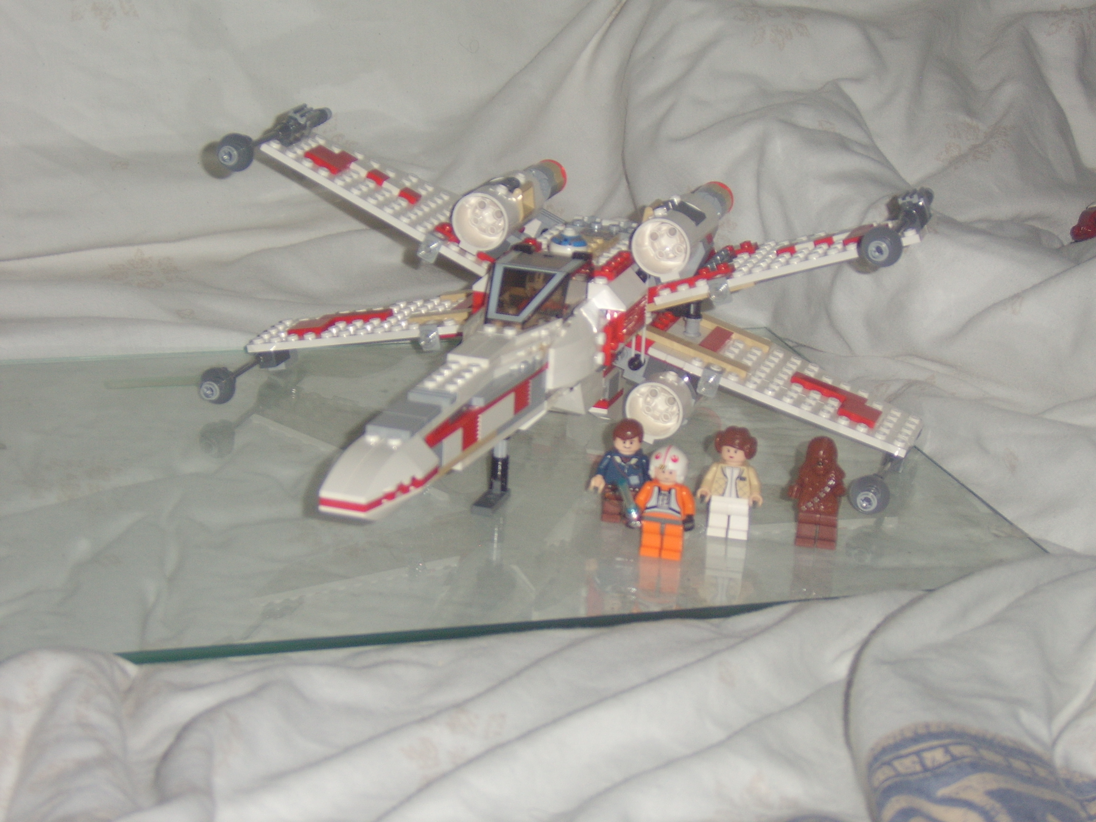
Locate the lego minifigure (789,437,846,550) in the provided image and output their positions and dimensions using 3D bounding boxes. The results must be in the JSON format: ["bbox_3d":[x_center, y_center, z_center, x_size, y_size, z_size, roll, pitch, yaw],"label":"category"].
[{"bbox_3d":[0.101,0.030,0.831,0.022,0.042,0.015,5,19,3],"label":"lego minifigure"}]

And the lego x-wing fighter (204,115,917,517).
[{"bbox_3d":[-0.014,-0.024,0.835,0.289,0.119,0.325,9,19,16],"label":"lego x-wing fighter"}]

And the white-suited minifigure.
[{"bbox_3d":[0.069,0.027,0.835,0.025,0.042,0.016,5,19,5],"label":"white-suited minifigure"}]

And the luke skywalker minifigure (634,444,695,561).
[{"bbox_3d":[0.043,0.033,0.813,0.024,0.042,0.016,6,19,7],"label":"luke skywalker minifigure"}]

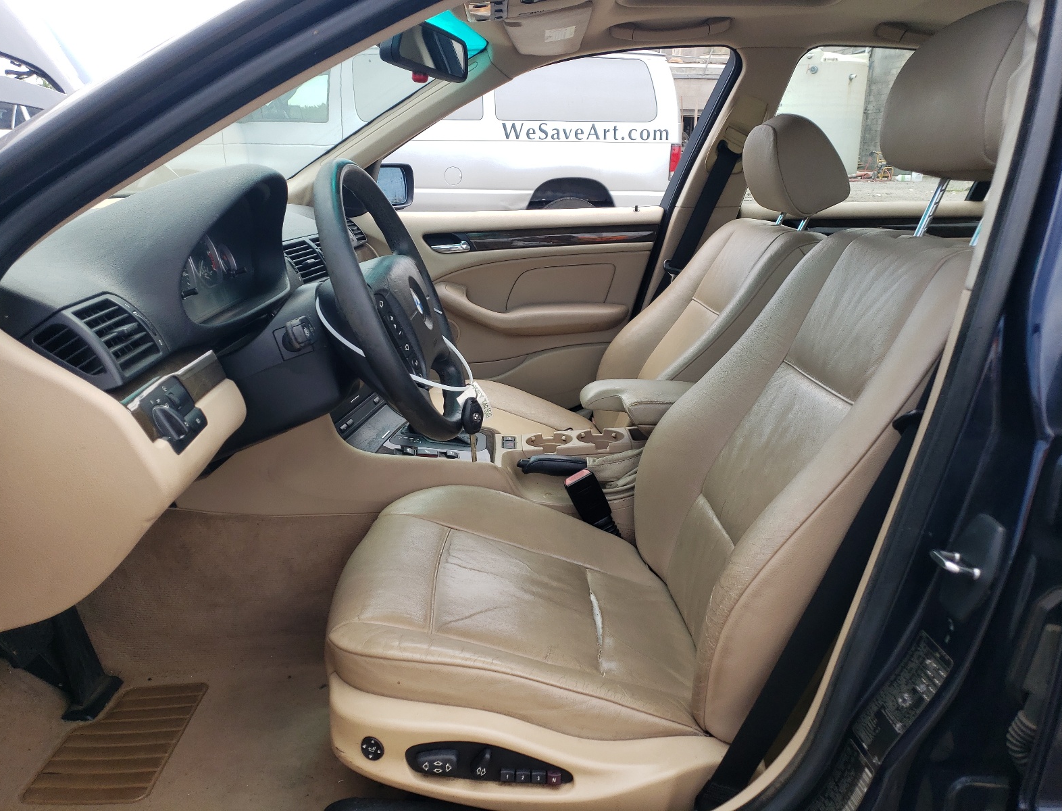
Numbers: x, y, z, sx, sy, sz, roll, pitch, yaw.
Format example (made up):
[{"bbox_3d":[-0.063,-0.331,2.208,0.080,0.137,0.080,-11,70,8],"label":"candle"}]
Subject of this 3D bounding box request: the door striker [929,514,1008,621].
[{"bbox_3d":[0.368,0.136,0.706,0.040,0.090,0.052,12,14,-2],"label":"door striker"}]

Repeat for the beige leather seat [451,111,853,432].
[{"bbox_3d":[0.204,-0.179,1.779,0.830,0.870,0.530,0,14,1],"label":"beige leather seat"}]

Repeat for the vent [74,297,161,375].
[{"bbox_3d":[-0.447,-0.068,0.855,0.040,0.085,0.100,-30,18,-2],"label":"vent"}]

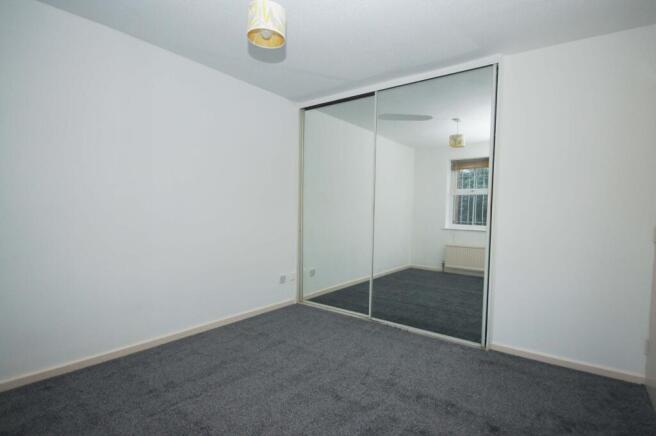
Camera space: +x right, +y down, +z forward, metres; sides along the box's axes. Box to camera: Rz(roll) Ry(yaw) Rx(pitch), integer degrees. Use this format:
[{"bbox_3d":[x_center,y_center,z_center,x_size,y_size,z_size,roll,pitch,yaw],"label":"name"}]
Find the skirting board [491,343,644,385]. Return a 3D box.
[{"bbox_3d":[1.721,1.062,2.160,0.900,0.064,0.018,2,2,31],"label":"skirting board"}]

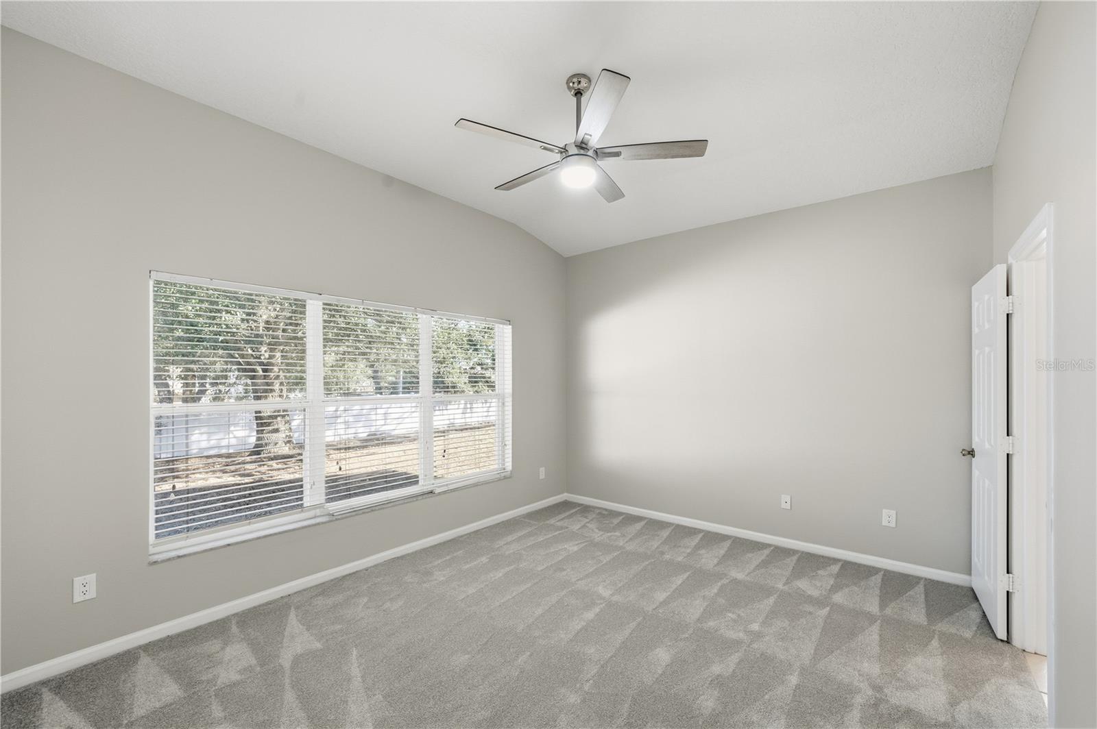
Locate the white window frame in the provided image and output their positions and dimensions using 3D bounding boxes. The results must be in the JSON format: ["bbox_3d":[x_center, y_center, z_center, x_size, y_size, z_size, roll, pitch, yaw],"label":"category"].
[{"bbox_3d":[-1.313,0.320,3.375,0.100,1.590,2.740,-1,-1,41],"label":"white window frame"}]

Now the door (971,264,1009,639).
[{"bbox_3d":[2.678,0.483,2.597,0.042,2.040,0.710,0,-1,37],"label":"door"}]

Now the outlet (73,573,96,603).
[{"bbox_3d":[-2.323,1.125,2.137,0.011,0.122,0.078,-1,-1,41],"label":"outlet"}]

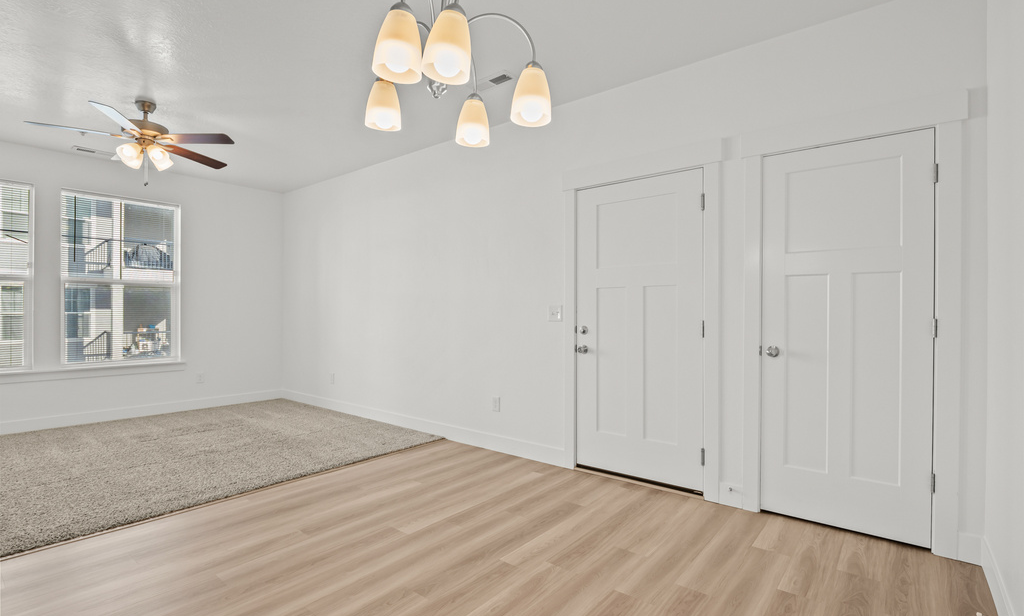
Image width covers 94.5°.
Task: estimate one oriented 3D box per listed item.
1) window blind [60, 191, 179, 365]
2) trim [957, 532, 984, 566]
[{"bbox_3d":[-4.181,-0.297,5.099,0.100,1.775,0.994,0,0,39],"label":"window blind"},{"bbox_3d":[2.131,1.124,2.199,0.087,0.133,0.016,0,0,39],"label":"trim"}]

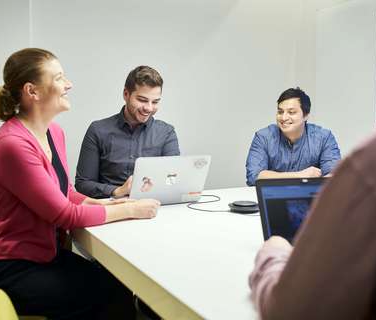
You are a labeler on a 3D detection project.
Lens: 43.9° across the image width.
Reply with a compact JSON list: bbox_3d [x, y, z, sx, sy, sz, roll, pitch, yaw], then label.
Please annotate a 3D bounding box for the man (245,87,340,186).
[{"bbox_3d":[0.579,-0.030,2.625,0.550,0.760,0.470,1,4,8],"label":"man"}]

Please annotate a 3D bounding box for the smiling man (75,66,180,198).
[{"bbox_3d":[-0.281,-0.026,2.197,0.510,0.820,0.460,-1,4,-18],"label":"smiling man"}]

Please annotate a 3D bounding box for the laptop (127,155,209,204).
[{"bbox_3d":[-0.128,0.083,2.048,0.337,0.221,0.330,-1,4,-27],"label":"laptop"}]

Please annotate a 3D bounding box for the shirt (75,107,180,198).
[{"bbox_3d":[-0.280,0.041,2.189,0.510,0.580,0.420,-1,4,-18],"label":"shirt"}]

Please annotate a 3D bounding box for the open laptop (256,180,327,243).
[{"bbox_3d":[0.402,0.172,1.350,0.320,0.195,0.320,0,4,-11],"label":"open laptop"}]

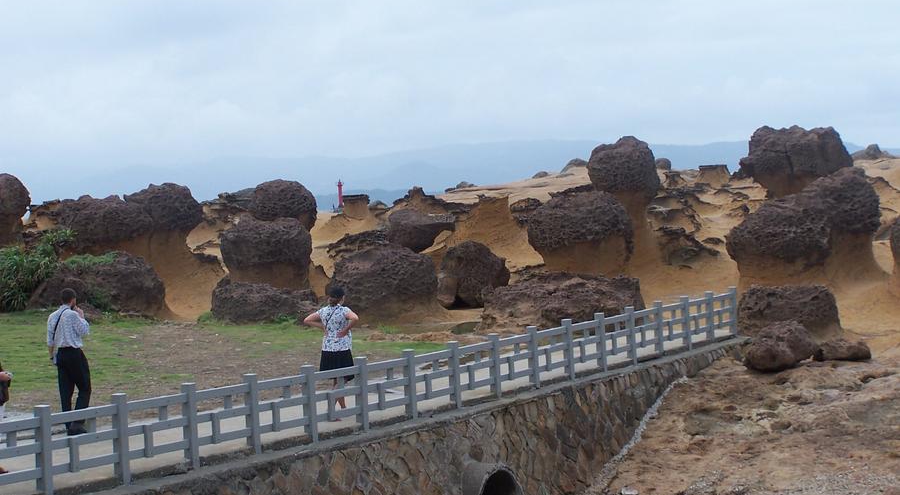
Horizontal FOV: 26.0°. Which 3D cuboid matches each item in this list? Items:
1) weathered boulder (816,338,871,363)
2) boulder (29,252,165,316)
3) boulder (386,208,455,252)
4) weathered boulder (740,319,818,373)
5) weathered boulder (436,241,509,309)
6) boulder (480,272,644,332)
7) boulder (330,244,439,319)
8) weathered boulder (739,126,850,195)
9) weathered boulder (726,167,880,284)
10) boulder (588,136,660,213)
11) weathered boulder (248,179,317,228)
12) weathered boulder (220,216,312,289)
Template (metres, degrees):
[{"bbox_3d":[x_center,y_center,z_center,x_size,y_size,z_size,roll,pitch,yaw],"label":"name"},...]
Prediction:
[{"bbox_3d":[6.562,1.722,32.600,0.936,0.373,0.609,-3,1,11],"label":"weathered boulder"},{"bbox_3d":[-8.973,0.939,49.500,3.383,1.592,2.368,-3,1,-10],"label":"boulder"},{"bbox_3d":[-0.772,-0.445,51.000,1.740,1.120,1.400,-3,1,0],"label":"boulder"},{"bbox_3d":[5.780,1.726,34.000,1.330,0.880,1.100,-3,1,0],"label":"weathered boulder"},{"bbox_3d":[0.560,0.644,46.500,1.730,1.570,1.600,-3,1,0],"label":"weathered boulder"},{"bbox_3d":[2.152,1.052,37.300,3.074,1.090,1.845,-3,1,3],"label":"boulder"},{"bbox_3d":[-1.478,0.767,44.000,2.390,1.620,2.100,-3,1,0],"label":"boulder"},{"bbox_3d":[8.859,-2.231,50.000,2.860,1.790,2.400,-3,1,0],"label":"weathered boulder"},{"bbox_3d":[7.795,-0.485,43.000,3.330,2.520,2.800,-3,1,0],"label":"weathered boulder"},{"bbox_3d":[4.251,-1.778,47.500,1.720,1.800,1.750,-3,1,0],"label":"boulder"},{"bbox_3d":[-4.209,-1.081,49.000,1.709,1.346,1.538,-3,1,-5],"label":"weathered boulder"},{"bbox_3d":[-4.235,0.115,45.000,2.081,1.645,1.831,-3,1,-5],"label":"weathered boulder"}]

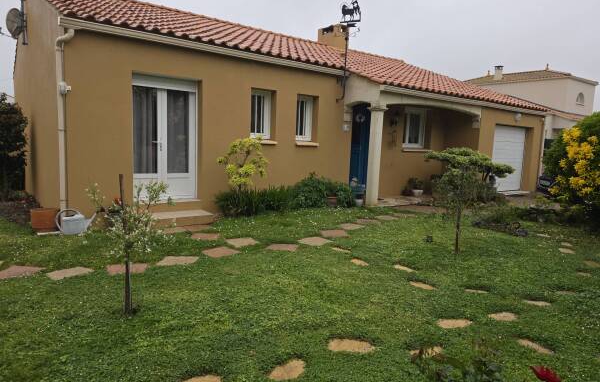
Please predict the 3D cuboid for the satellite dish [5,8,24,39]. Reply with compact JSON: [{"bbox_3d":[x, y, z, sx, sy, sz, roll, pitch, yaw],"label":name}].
[{"bbox_3d":[-6.030,-3.538,8.423,0.220,0.630,0.600,1,7,-8],"label":"satellite dish"}]

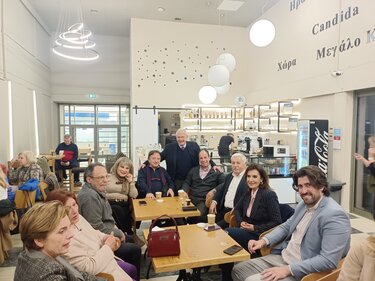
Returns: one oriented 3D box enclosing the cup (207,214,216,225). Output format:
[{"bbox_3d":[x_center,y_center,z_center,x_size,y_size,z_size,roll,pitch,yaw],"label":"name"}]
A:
[{"bbox_3d":[0.242,0.774,2.677,0.082,0.093,0.082,0,2,0],"label":"cup"}]

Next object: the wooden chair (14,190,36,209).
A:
[{"bbox_3d":[-2.217,1.092,3.912,0.440,0.820,0.500,0,3,-7],"label":"wooden chair"}]

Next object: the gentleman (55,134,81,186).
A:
[{"bbox_3d":[-2.786,0.461,6.300,0.560,1.200,0.660,-1,2,-16],"label":"gentleman"}]

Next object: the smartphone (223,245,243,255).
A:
[{"bbox_3d":[0.353,0.838,2.078,0.075,0.009,0.158,3,4,42],"label":"smartphone"}]

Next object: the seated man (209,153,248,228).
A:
[{"bbox_3d":[0.522,0.854,3.069,0.580,1.360,0.800,2,4,37],"label":"seated man"}]

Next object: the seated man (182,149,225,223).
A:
[{"bbox_3d":[0.202,0.834,3.568,0.600,1.360,0.850,0,3,3],"label":"seated man"}]

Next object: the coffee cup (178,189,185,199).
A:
[{"bbox_3d":[-0.082,0.733,3.710,0.080,0.093,0.080,0,2,0],"label":"coffee cup"}]

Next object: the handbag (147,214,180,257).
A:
[{"bbox_3d":[-0.167,0.701,2.014,0.235,0.286,0.120,0,2,-3],"label":"handbag"}]

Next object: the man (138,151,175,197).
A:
[{"bbox_3d":[-0.408,0.836,3.649,0.560,1.340,0.780,-1,3,-7],"label":"man"}]

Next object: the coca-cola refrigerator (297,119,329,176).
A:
[{"bbox_3d":[2.870,0.480,6.200,0.550,1.930,0.530,-1,2,-15],"label":"coca-cola refrigerator"}]

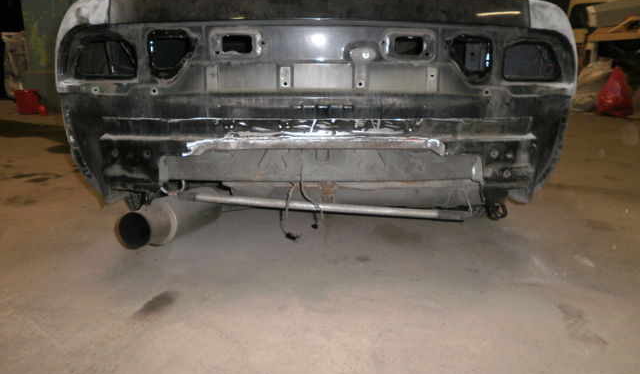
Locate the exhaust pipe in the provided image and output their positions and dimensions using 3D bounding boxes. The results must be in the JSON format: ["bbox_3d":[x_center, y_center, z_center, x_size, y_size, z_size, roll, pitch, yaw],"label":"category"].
[{"bbox_3d":[-0.540,0.106,1.776,0.164,0.164,0.580,2,6,8],"label":"exhaust pipe"}]

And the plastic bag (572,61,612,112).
[{"bbox_3d":[3.423,-1.283,6.084,0.560,0.600,0.480,9,18,28],"label":"plastic bag"}]

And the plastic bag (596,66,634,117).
[{"bbox_3d":[3.418,-1.111,5.561,0.400,0.560,0.380,10,19,30],"label":"plastic bag"}]

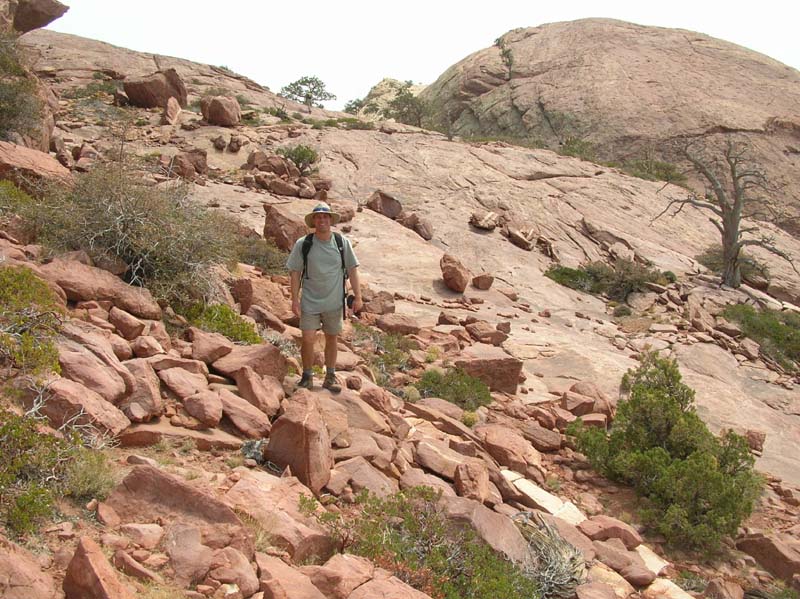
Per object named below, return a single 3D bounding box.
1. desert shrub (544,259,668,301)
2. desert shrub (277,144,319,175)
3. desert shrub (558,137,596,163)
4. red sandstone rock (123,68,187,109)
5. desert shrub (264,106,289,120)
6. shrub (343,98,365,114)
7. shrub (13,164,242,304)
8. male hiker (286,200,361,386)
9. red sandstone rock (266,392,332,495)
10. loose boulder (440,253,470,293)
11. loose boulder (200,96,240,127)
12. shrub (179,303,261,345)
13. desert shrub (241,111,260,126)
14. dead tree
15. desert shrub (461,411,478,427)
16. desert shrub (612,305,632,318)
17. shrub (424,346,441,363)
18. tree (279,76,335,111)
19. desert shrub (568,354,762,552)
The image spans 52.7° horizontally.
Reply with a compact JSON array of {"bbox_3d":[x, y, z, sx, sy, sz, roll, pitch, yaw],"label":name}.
[{"bbox_3d":[4.749,-0.435,18.500,2.792,1.007,1.800,0,0,14],"label":"desert shrub"},{"bbox_3d":[-2.663,-3.637,21.000,1.091,0.779,1.000,0,0,-7],"label":"desert shrub"},{"bbox_3d":[9.661,-8.164,44.000,2.068,1.486,1.655,0,2,12],"label":"desert shrub"},{"bbox_3d":[-8.503,-7.308,28.000,2.150,1.385,1.613,-1,2,-17],"label":"red sandstone rock"},{"bbox_3d":[-5.347,-8.053,35.000,1.039,0.606,0.850,0,0,-9],"label":"desert shrub"},{"bbox_3d":[-3.221,-13.370,56.000,1.524,1.108,1.400,0,0,-3],"label":"shrub"},{"bbox_3d":[-3.438,-0.820,10.200,2.757,1.678,2.068,-1,2,-19],"label":"shrub"},{"bbox_3d":[-0.742,-0.025,7.950,0.720,1.859,0.450,0,0,-4],"label":"male hiker"},{"bbox_3d":[-0.914,1.278,7.350,0.600,0.834,0.700,0,0,-7],"label":"red sandstone rock"},{"bbox_3d":[1.098,-0.534,16.000,0.564,0.768,0.479,0,2,4],"label":"loose boulder"},{"bbox_3d":[-6.883,-7.209,31.000,1.534,1.150,1.400,0,0,-13],"label":"loose boulder"},{"bbox_3d":[-2.054,0.285,9.200,0.979,0.501,0.750,0,0,-13],"label":"shrub"},{"bbox_3d":[-5.918,-7.165,32.000,0.792,0.633,0.750,0,0,-10],"label":"desert shrub"},{"bbox_3d":[8.280,-2.232,20.500,3.652,3.804,3.000,0,0,22],"label":"dead tree"},{"bbox_3d":[0.757,1.295,8.800,0.196,0.174,0.196,0,2,5],"label":"desert shrub"},{"bbox_3d":[4.817,0.260,17.500,0.433,0.303,0.390,0,2,15],"label":"desert shrub"},{"bbox_3d":[0.442,0.748,11.000,0.218,0.218,0.218,0,2,2],"label":"shrub"},{"bbox_3d":[-4.920,-10.957,43.000,3.085,2.021,2.700,0,0,-7],"label":"tree"},{"bbox_3d":[2.529,1.467,7.700,1.700,1.754,1.530,1,2,18],"label":"desert shrub"}]

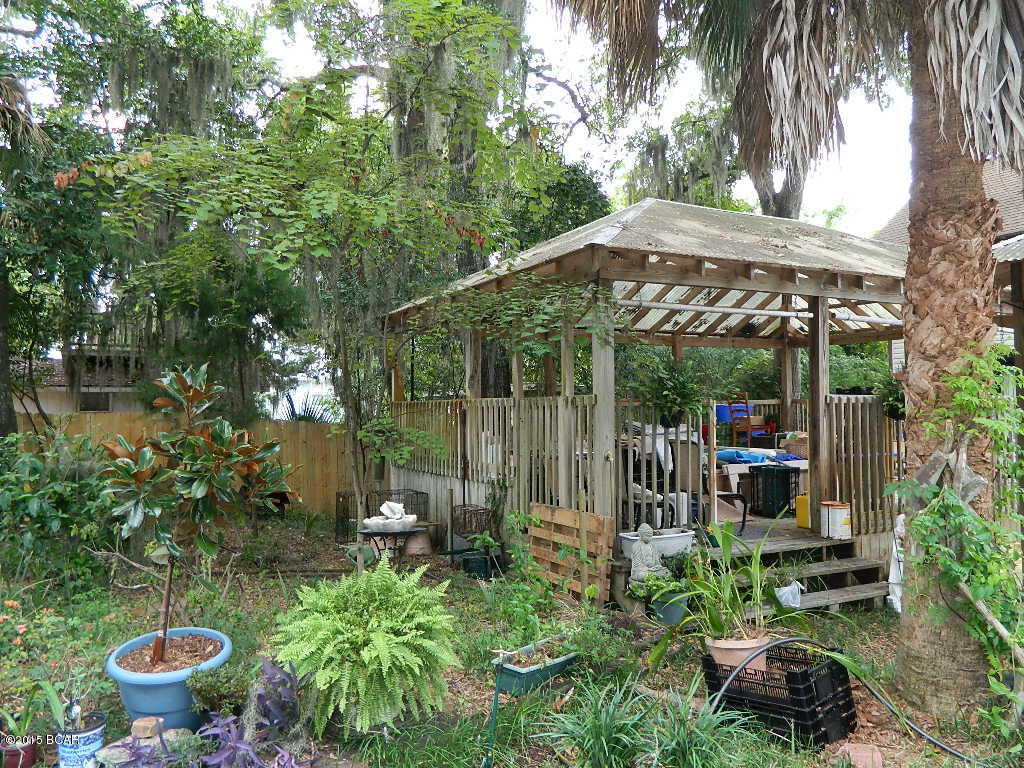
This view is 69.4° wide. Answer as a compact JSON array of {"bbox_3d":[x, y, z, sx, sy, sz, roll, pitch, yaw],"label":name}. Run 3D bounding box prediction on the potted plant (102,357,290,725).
[{"bbox_3d":[-1.580,0.800,3.750,0.900,1.760,0.860,0,-2,0],"label":"potted plant"}]

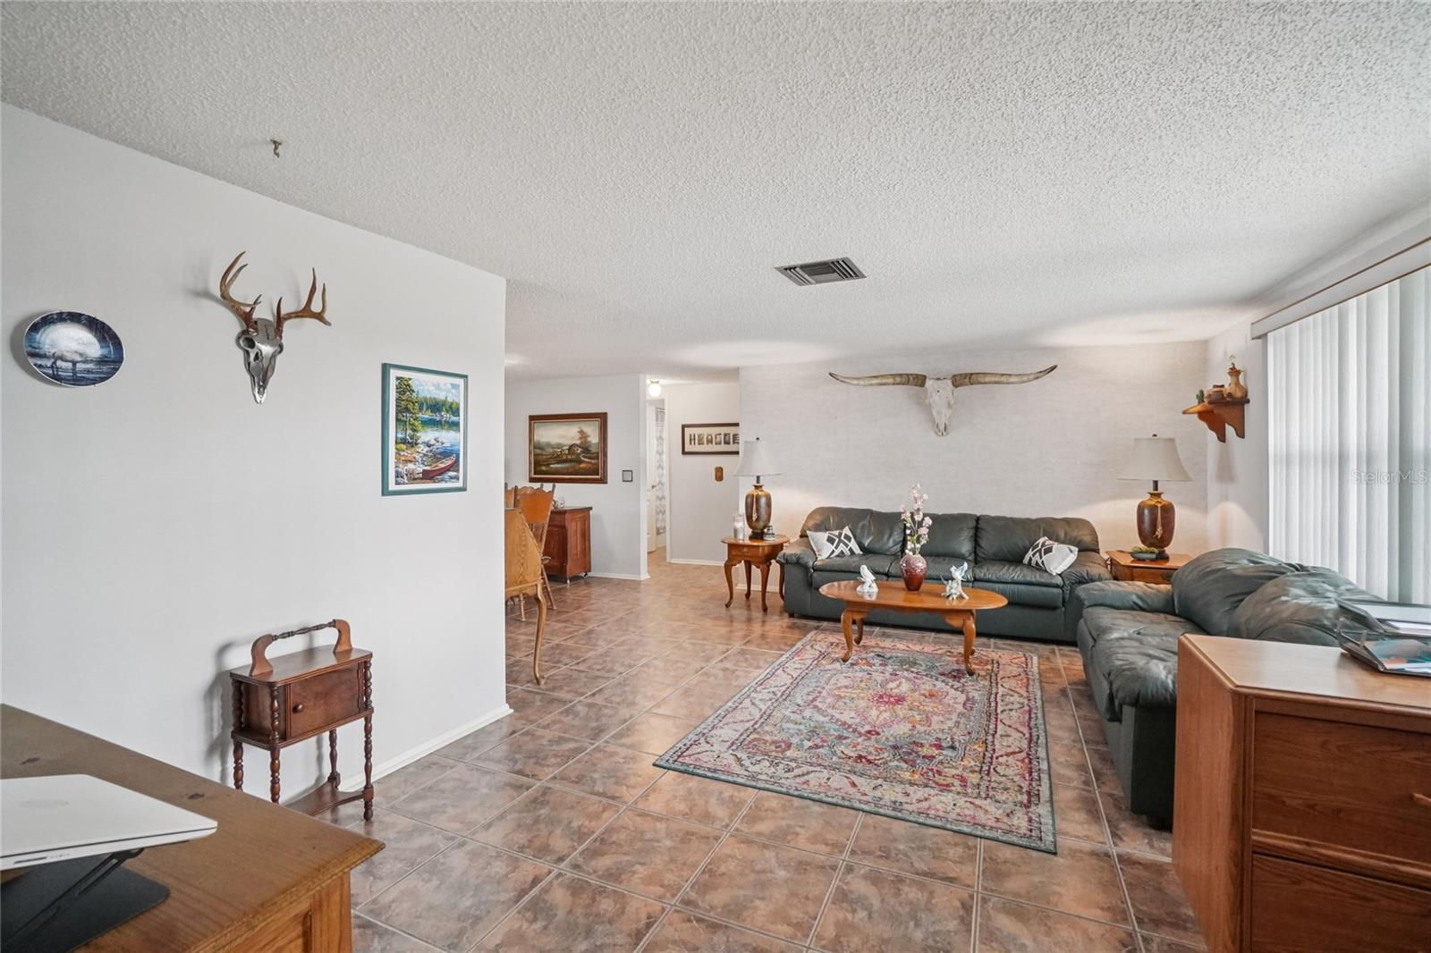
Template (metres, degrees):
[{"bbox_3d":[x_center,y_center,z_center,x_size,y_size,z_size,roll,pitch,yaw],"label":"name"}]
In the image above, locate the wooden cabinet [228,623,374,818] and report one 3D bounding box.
[{"bbox_3d":[-1.495,0.942,2.193,0.245,0.774,0.392,1,2,26],"label":"wooden cabinet"}]

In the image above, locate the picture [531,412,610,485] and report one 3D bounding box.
[{"bbox_3d":[-1.794,-0.334,7.223,1.127,0.823,0.049,1,2,24],"label":"picture"}]

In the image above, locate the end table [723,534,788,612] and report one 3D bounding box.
[{"bbox_3d":[0.409,0.931,5.819,0.559,0.598,0.647,0,1,24],"label":"end table"}]

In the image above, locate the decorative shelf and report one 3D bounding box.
[{"bbox_3d":[3.686,-0.406,4.406,0.245,0.265,0.676,0,1,24],"label":"decorative shelf"}]

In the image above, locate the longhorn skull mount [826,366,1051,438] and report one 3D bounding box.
[{"bbox_3d":[2.088,-0.706,5.653,2.048,0.647,0.245,0,1,24],"label":"longhorn skull mount"}]

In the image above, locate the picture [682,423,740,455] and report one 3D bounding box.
[{"bbox_3d":[-0.022,-0.487,7.853,0.960,0.421,0.029,0,1,24],"label":"picture"}]

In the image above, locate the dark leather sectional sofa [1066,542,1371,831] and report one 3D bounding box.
[{"bbox_3d":[2.453,0.864,3.060,0.951,0.862,2.205,1,2,26],"label":"dark leather sectional sofa"}]

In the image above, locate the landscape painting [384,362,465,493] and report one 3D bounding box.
[{"bbox_3d":[-1.345,-0.212,2.809,0.029,0.588,0.480,0,1,24],"label":"landscape painting"}]

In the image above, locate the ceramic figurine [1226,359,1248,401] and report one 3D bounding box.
[{"bbox_3d":[3.523,-0.657,4.039,0.118,0.274,0.118,1,2,26],"label":"ceramic figurine"}]

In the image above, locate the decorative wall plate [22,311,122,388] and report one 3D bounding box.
[{"bbox_3d":[-1.827,-0.363,1.704,0.029,0.210,0.208,1,2,26],"label":"decorative wall plate"}]

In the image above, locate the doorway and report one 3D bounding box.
[{"bbox_3d":[-0.942,0.072,8.252,0.706,2.136,0.118,0,1,24],"label":"doorway"}]

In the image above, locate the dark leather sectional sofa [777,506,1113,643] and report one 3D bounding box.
[{"bbox_3d":[1.904,0.796,5.200,2.568,0.902,0.960,0,1,24],"label":"dark leather sectional sofa"}]

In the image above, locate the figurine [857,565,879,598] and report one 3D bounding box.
[{"bbox_3d":[1.092,0.723,4.270,0.147,0.206,0.118,-1,2,-28],"label":"figurine"}]

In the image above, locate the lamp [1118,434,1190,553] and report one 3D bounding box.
[{"bbox_3d":[3.383,0.145,4.593,0.431,0.951,0.431,1,2,26],"label":"lamp"}]

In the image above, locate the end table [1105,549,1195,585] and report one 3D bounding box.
[{"bbox_3d":[3.413,0.952,4.595,0.588,0.588,0.676,0,1,24],"label":"end table"}]

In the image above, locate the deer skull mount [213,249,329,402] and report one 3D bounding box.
[{"bbox_3d":[-1.530,-0.510,2.083,0.225,0.510,0.363,1,2,26],"label":"deer skull mount"}]

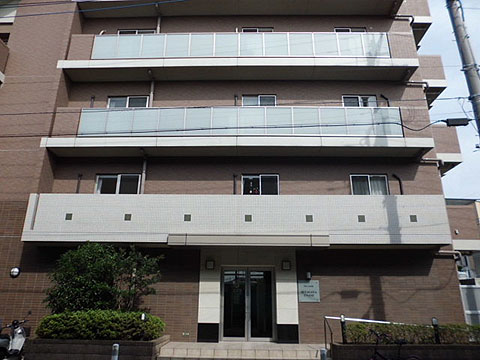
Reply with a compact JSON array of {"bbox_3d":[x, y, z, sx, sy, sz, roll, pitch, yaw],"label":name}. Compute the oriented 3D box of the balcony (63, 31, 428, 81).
[{"bbox_3d":[-0.108,-4.260,12.577,12.020,1.390,0.870,0,-19,2],"label":"balcony"}]

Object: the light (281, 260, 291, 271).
[{"bbox_3d":[1.342,2.492,10.470,0.260,0.270,0.120,0,-19,2],"label":"light"}]

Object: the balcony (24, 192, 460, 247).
[{"bbox_3d":[-0.163,1.237,10.665,12.030,1.430,0.890,0,-19,2],"label":"balcony"}]

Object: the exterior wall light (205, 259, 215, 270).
[{"bbox_3d":[-0.876,2.489,10.532,0.260,0.270,0.120,0,-19,2],"label":"exterior wall light"}]

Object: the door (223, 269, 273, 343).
[{"bbox_3d":[0.272,3.553,10.386,1.650,2.080,0.120,0,-19,2],"label":"door"}]

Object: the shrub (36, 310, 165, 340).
[{"bbox_3d":[-3.379,3.623,9.023,3.050,0.670,1.000,0,-19,2],"label":"shrub"}]

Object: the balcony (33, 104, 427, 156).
[{"bbox_3d":[-0.138,-1.514,11.628,12.030,1.400,0.870,0,-19,2],"label":"balcony"}]

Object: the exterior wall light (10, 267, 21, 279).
[{"bbox_3d":[-6.581,2.720,10.567,0.240,0.270,0.140,0,-19,2],"label":"exterior wall light"}]

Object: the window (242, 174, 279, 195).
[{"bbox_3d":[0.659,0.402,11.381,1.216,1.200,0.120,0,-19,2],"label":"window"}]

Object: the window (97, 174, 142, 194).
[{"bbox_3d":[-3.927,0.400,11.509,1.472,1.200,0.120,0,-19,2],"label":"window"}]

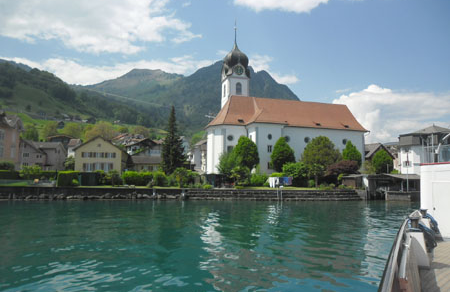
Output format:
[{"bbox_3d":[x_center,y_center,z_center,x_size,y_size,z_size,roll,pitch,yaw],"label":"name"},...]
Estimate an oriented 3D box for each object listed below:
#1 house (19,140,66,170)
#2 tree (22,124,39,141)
[{"bbox_3d":[-56.800,3.210,108.470,13.000,10.500,11.000,1,-6,-6],"label":"house"},{"bbox_3d":[-83.070,-4.880,149.520,7.000,9.500,7.000,0,-6,0],"label":"tree"}]

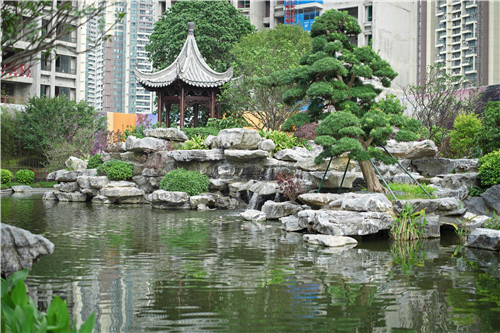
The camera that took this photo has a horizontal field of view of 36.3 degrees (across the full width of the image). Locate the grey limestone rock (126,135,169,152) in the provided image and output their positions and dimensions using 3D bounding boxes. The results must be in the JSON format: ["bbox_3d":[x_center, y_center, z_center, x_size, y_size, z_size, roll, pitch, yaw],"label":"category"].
[{"bbox_3d":[-4.201,-0.943,31.300,1.722,0.738,1.150,1,0,0],"label":"grey limestone rock"}]

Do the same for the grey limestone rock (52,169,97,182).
[{"bbox_3d":[-7.401,0.380,32.200,1.855,0.590,1.250,1,0,0],"label":"grey limestone rock"}]

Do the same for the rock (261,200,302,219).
[{"bbox_3d":[1.110,1.515,26.900,1.450,0.600,1.000,1,0,0],"label":"rock"}]

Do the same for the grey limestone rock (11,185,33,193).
[{"bbox_3d":[-14.513,1.397,48.500,1.350,0.460,0.850,1,0,0],"label":"grey limestone rock"}]

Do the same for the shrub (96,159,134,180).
[{"bbox_3d":[-5.690,0.148,32.364,1.547,0.975,1.400,1,0,-10],"label":"shrub"}]

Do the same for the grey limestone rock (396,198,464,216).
[{"bbox_3d":[4.114,0.940,17.500,1.604,0.363,1.150,1,0,0],"label":"grey limestone rock"}]

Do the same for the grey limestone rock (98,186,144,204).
[{"bbox_3d":[-5.217,1.177,31.000,1.867,0.694,1.200,1,0,0],"label":"grey limestone rock"}]

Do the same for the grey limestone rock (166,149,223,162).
[{"bbox_3d":[-2.236,-0.456,31.620,2.360,0.511,1.200,1,0,-4],"label":"grey limestone rock"}]

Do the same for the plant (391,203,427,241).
[{"bbox_3d":[3.466,1.203,16.700,0.787,0.831,0.650,1,0,0],"label":"plant"}]

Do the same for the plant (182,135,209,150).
[{"bbox_3d":[-2.366,-1.023,32.550,1.194,0.682,1.000,1,0,-4],"label":"plant"}]

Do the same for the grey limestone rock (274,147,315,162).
[{"bbox_3d":[1.515,-0.409,26.000,1.362,0.545,1.000,1,0,0],"label":"grey limestone rock"}]

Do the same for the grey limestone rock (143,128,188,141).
[{"bbox_3d":[-3.693,-1.407,33.573,1.979,0.543,1.100,1,0,-6],"label":"grey limestone rock"}]

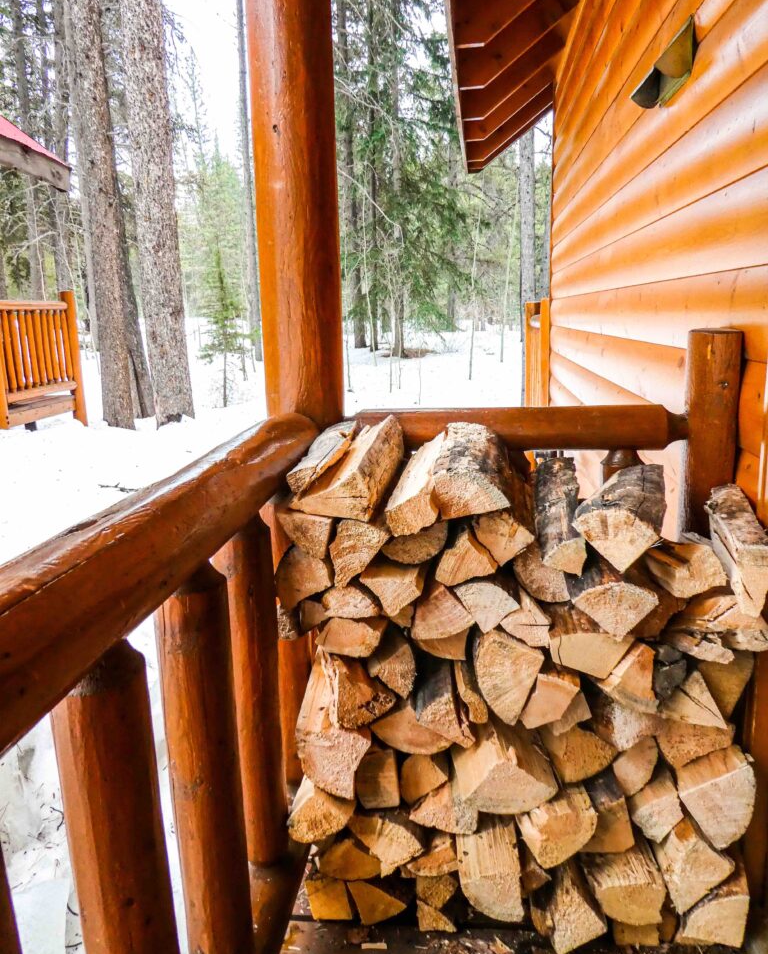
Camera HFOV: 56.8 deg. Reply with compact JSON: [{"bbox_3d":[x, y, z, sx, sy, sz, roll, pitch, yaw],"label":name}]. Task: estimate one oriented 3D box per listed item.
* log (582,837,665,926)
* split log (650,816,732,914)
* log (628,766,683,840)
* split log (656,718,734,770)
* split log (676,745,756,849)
[{"bbox_3d":[0.428,0.653,1.349,0.114,0.091,0.390,0,13,7],"label":"log"},{"bbox_3d":[0.546,0.618,1.382,0.119,0.164,0.400,0,13,7],"label":"split log"},{"bbox_3d":[0.468,0.506,1.345,0.083,0.092,0.410,0,13,8],"label":"log"},{"bbox_3d":[0.527,0.386,1.343,0.119,0.096,0.400,0,13,7],"label":"split log"},{"bbox_3d":[0.548,0.477,1.303,0.119,0.154,0.390,0,13,7],"label":"split log"}]

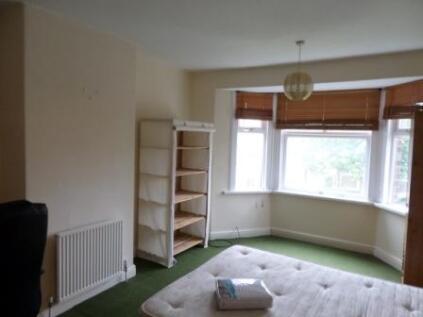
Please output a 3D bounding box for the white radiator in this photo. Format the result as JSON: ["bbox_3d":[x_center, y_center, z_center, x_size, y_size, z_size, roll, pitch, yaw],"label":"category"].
[{"bbox_3d":[-1.100,0.897,2.689,0.075,0.545,0.660,4,4,31],"label":"white radiator"}]

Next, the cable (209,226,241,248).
[{"bbox_3d":[0.208,1.174,4.406,0.490,0.200,0.320,1,4,-16],"label":"cable"}]

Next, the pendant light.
[{"bbox_3d":[0.852,-0.848,2.856,0.285,0.580,0.285,4,4,29],"label":"pendant light"}]

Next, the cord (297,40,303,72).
[{"bbox_3d":[0.857,-0.989,2.847,0.040,0.300,0.040,4,4,29],"label":"cord"}]

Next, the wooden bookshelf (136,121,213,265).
[{"bbox_3d":[-0.485,0.407,3.932,0.540,1.750,0.840,4,4,31],"label":"wooden bookshelf"}]

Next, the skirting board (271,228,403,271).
[{"bbox_3d":[1.682,1.274,4.214,1.800,0.115,0.430,4,4,29],"label":"skirting board"}]

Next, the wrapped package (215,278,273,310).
[{"bbox_3d":[0.212,0.953,2.062,0.360,0.090,0.250,1,4,-5],"label":"wrapped package"}]

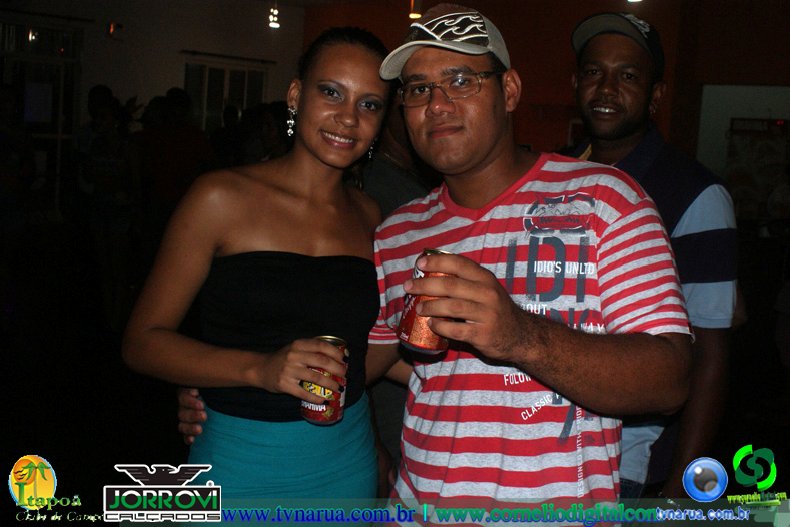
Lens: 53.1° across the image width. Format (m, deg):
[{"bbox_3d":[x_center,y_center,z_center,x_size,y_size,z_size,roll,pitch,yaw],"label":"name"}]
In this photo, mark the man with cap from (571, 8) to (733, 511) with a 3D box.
[{"bbox_3d":[0.415,0.400,1.630,0.550,1.780,0.360,6,4,30],"label":"man with cap"}]

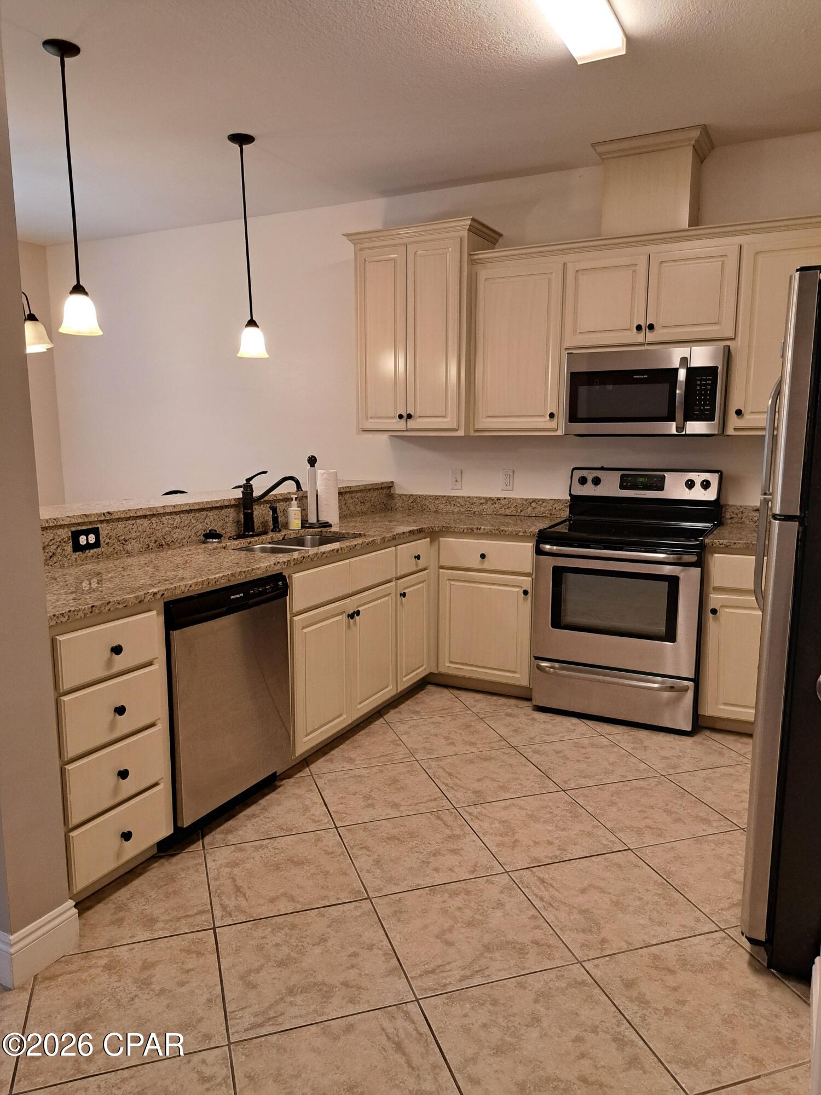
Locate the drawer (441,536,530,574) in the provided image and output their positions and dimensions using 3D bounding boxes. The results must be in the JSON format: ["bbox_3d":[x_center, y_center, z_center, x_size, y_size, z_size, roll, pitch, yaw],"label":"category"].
[{"bbox_3d":[0.484,0.013,4.047,0.505,0.150,0.490,4,9,26],"label":"drawer"}]

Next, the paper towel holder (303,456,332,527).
[{"bbox_3d":[-0.499,-0.286,3.886,0.190,0.360,0.190,0,8,0],"label":"paper towel holder"}]

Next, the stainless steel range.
[{"bbox_3d":[1.092,0.218,3.821,0.760,1.200,0.700,4,9,26],"label":"stainless steel range"}]

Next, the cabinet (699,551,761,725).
[{"bbox_3d":[1.651,0.393,3.639,0.410,0.840,0.610,4,9,27],"label":"cabinet"}]

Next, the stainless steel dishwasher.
[{"bbox_3d":[-0.853,0.507,2.797,0.615,0.800,0.608,4,9,27],"label":"stainless steel dishwasher"}]

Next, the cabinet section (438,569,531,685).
[{"bbox_3d":[0.513,0.373,4.173,0.515,0.570,0.586,4,10,27],"label":"cabinet section"}]

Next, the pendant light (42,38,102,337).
[{"bbox_3d":[-1.255,-1.315,2.814,0.167,1.000,0.167,4,9,26],"label":"pendant light"}]

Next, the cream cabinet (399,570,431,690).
[{"bbox_3d":[-0.209,0.406,4.027,0.520,0.575,0.365,4,9,27],"label":"cream cabinet"}]

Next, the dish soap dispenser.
[{"bbox_3d":[-0.576,-0.173,3.789,0.062,0.165,0.062,0,8,0],"label":"dish soap dispenser"}]

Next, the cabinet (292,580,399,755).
[{"bbox_3d":[-0.524,0.469,3.410,0.600,0.565,0.855,4,9,26],"label":"cabinet"}]

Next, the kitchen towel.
[{"bbox_3d":[-0.432,-0.270,3.999,0.112,0.282,0.112,0,8,0],"label":"kitchen towel"}]

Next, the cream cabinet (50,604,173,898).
[{"bbox_3d":[-1.112,0.577,2.345,0.610,0.832,0.444,4,9,27],"label":"cream cabinet"}]

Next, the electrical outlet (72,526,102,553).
[{"bbox_3d":[-1.166,-0.026,2.736,0.012,0.076,0.123,4,9,26],"label":"electrical outlet"}]

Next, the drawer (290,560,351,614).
[{"bbox_3d":[-0.546,0.142,3.212,0.420,0.157,0.430,4,9,27],"label":"drawer"}]

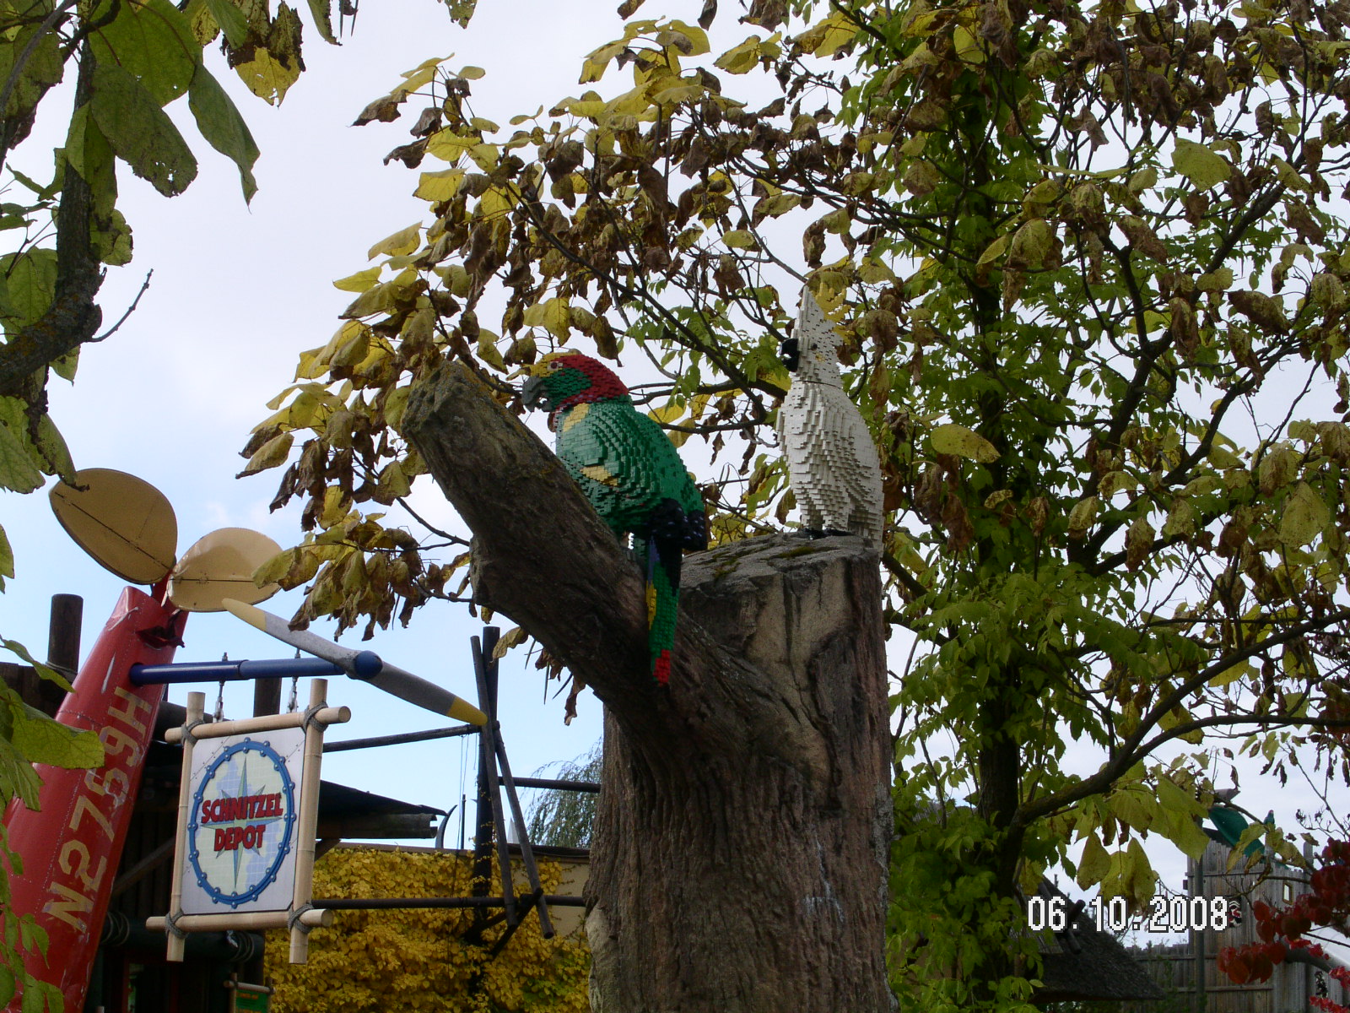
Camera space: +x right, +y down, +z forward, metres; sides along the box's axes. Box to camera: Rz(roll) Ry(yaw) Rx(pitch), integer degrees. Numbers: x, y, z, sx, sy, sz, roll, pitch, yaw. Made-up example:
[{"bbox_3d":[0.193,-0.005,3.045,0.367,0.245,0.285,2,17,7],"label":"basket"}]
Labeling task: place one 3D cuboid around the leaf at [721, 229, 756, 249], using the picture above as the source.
[{"bbox_3d":[0.166,-0.696,6.800,0.095,0.055,0.090,1,-12,0],"label":"leaf"}]

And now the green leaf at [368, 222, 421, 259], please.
[{"bbox_3d":[-0.730,-0.692,6.800,0.140,0.080,0.080,1,-12,0],"label":"green leaf"}]

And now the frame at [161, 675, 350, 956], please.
[{"bbox_3d":[-2.218,1.639,13.600,1.390,1.434,0.160,-9,-16,40],"label":"frame"}]

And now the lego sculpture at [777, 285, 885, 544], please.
[{"bbox_3d":[0.285,-0.150,4.720,0.235,0.460,0.155,12,-16,-41],"label":"lego sculpture"}]

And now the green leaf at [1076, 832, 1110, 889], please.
[{"bbox_3d":[1.024,0.867,6.400,0.085,0.135,0.050,1,-12,0],"label":"green leaf"}]

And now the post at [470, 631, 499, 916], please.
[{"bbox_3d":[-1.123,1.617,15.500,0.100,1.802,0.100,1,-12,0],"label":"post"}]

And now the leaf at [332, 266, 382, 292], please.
[{"bbox_3d":[-0.826,-0.591,6.800,0.122,0.055,0.090,1,-12,0],"label":"leaf"}]

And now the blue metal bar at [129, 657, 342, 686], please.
[{"bbox_3d":[-2.348,0.870,13.895,1.753,0.105,0.105,-5,-13,41],"label":"blue metal bar"}]

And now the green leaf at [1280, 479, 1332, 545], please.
[{"bbox_3d":[1.639,0.019,6.800,0.135,0.165,0.050,1,-12,0],"label":"green leaf"}]

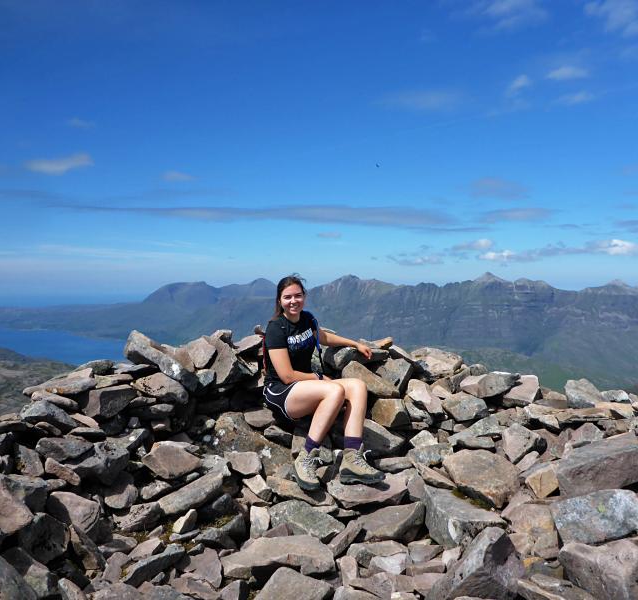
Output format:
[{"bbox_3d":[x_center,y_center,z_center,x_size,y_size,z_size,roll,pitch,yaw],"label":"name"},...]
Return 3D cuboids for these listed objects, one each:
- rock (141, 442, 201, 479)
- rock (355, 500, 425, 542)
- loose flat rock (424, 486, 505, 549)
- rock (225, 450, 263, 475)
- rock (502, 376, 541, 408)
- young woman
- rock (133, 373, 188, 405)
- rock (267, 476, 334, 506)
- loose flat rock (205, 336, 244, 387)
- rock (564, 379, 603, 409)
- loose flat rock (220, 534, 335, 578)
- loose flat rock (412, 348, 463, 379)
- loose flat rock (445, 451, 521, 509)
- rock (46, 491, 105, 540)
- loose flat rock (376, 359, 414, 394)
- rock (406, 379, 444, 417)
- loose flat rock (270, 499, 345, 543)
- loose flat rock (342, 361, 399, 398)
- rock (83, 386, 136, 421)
[{"bbox_3d":[-0.826,0.899,3.650,0.300,0.110,0.200,2,41,-6],"label":"rock"},{"bbox_3d":[0.317,0.971,2.850,0.280,0.100,0.190,-12,23,-10],"label":"rock"},{"bbox_3d":[0.710,1.051,3.150,0.350,0.170,0.250,9,18,13],"label":"loose flat rock"},{"bbox_3d":[-0.396,0.863,3.420,0.190,0.080,0.150,0,33,0],"label":"rock"},{"bbox_3d":[1.240,0.552,3.950,0.210,0.100,0.185,-5,41,15],"label":"rock"},{"bbox_3d":[0.065,0.390,3.530,0.670,1.060,0.780,-1,1,-40],"label":"young woman"},{"bbox_3d":[-0.892,0.498,3.650,0.290,0.080,0.150,15,31,0],"label":"rock"},{"bbox_3d":[-0.086,0.926,3.140,0.330,0.080,0.200,7,15,5],"label":"rock"},{"bbox_3d":[-0.564,0.367,3.850,0.185,0.260,0.100,-21,-27,20],"label":"loose flat rock"},{"bbox_3d":[1.590,0.563,3.900,0.215,0.125,0.150,4,26,-8],"label":"rock"},{"bbox_3d":[-0.160,1.026,2.600,0.445,0.090,0.200,-2,6,0],"label":"loose flat rock"},{"bbox_3d":[0.730,0.391,4.020,0.310,0.150,0.220,4,9,6],"label":"loose flat rock"},{"bbox_3d":[0.785,0.859,3.120,0.320,0.120,0.260,5,35,20],"label":"loose flat rock"},{"bbox_3d":[-1.052,0.928,2.800,0.210,0.110,0.190,23,29,14],"label":"rock"},{"bbox_3d":[0.445,0.448,3.800,0.195,0.190,0.100,6,-34,20],"label":"loose flat rock"},{"bbox_3d":[0.597,0.553,3.680,0.190,0.110,0.180,16,25,-10],"label":"rock"},{"bbox_3d":[-0.054,1.108,3.250,0.360,0.100,0.220,12,25,6],"label":"loose flat rock"},{"bbox_3d":[0.312,0.473,3.880,0.340,0.120,0.190,23,12,7],"label":"loose flat rock"},{"bbox_3d":[-1.146,0.558,3.550,0.250,0.140,0.200,-10,6,-20],"label":"rock"}]

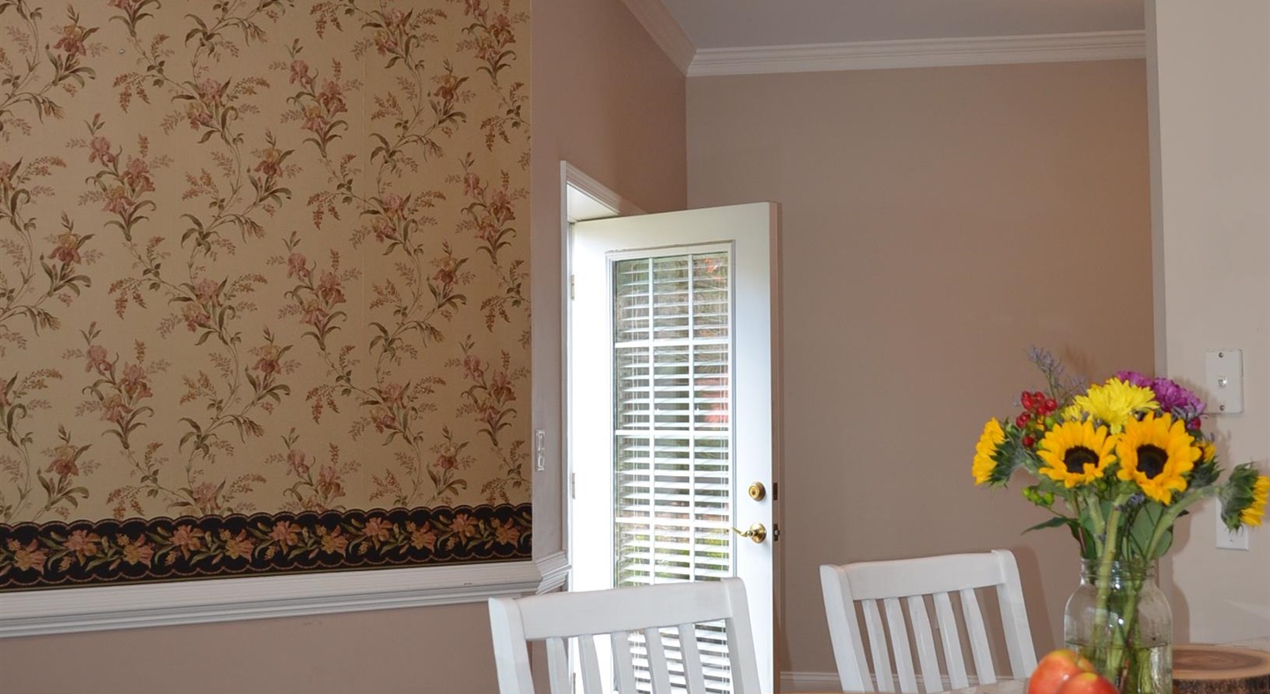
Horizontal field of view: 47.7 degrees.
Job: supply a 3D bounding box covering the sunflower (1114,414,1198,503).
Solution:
[{"bbox_3d":[0.602,0.129,1.660,0.092,0.100,0.045,0,-11,-2],"label":"sunflower"}]

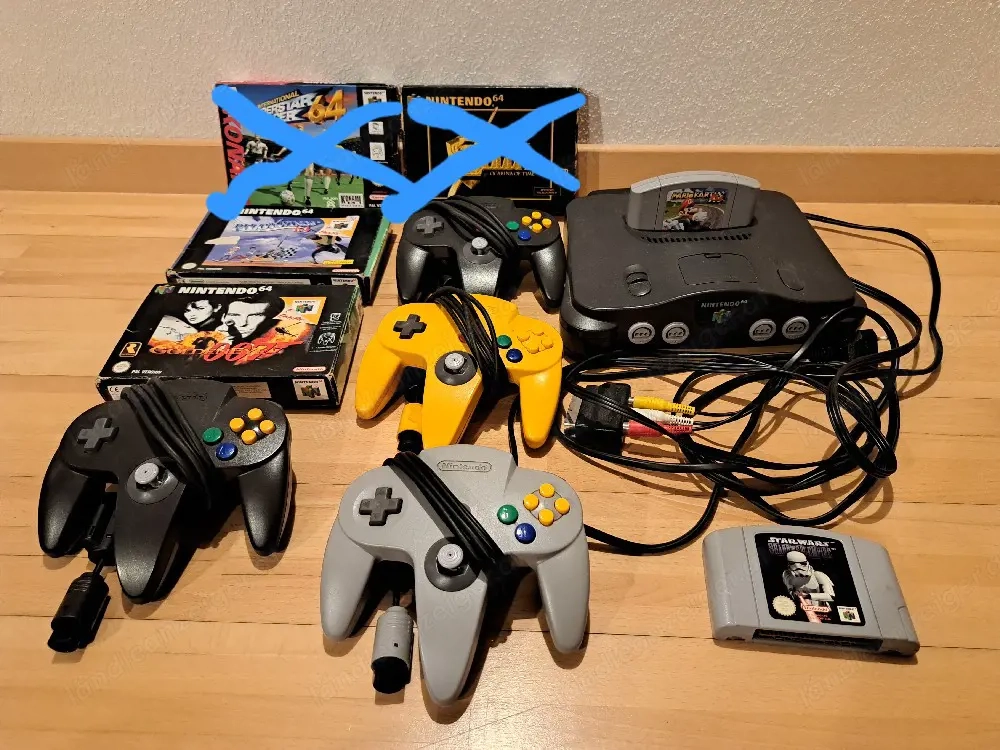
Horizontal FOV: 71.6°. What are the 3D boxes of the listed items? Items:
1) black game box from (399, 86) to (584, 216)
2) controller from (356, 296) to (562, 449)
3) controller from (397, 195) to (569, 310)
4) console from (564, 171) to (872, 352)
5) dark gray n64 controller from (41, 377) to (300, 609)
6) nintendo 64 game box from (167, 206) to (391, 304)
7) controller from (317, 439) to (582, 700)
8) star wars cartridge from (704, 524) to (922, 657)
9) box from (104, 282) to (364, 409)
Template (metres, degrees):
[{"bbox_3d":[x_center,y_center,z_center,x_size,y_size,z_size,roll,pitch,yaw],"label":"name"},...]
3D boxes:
[{"bbox_3d":[-0.009,-0.240,0.748,0.182,0.127,0.030,0,24,0],"label":"black game box"},{"bbox_3d":[-0.029,-0.002,0.540,0.160,0.061,0.162,8,43,8],"label":"controller"},{"bbox_3d":[-0.019,-0.109,0.656,0.160,0.061,0.162,1,43,1],"label":"controller"},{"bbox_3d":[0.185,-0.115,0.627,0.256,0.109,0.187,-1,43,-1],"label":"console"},{"bbox_3d":[-0.216,0.068,0.465,0.160,0.061,0.162,-2,43,-2],"label":"dark gray n64 controller"},{"bbox_3d":[-0.213,-0.124,0.695,0.182,0.030,0.127,2,43,2],"label":"nintendo 64 game box"},{"bbox_3d":[-0.026,0.107,0.422,0.160,0.061,0.162,1,43,1],"label":"controller"},{"bbox_3d":[0.188,0.130,0.430,0.116,0.018,0.073,3,43,3],"label":"star wars cartridge"},{"bbox_3d":[-0.221,-0.028,0.597,0.184,0.032,0.126,0,42,0],"label":"box"}]

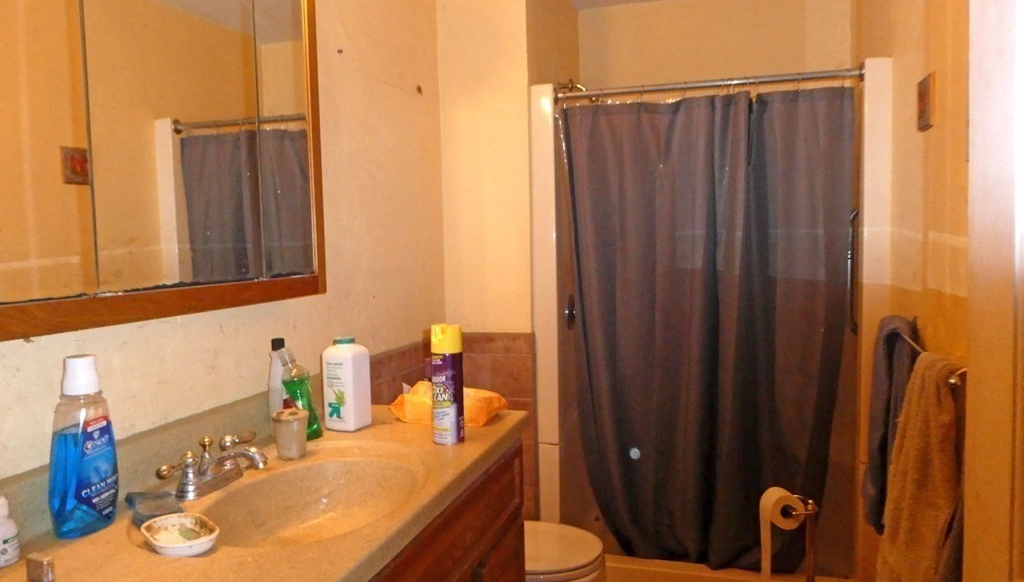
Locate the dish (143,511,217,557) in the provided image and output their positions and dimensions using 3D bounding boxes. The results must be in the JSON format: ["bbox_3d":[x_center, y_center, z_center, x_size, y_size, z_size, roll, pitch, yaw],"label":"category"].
[{"bbox_3d":[-0.469,0.349,1.004,0.084,0.027,0.133,-5,6,-43],"label":"dish"}]

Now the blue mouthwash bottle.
[{"bbox_3d":[-0.659,0.231,1.095,0.076,0.263,0.100,1,5,23],"label":"blue mouthwash bottle"}]

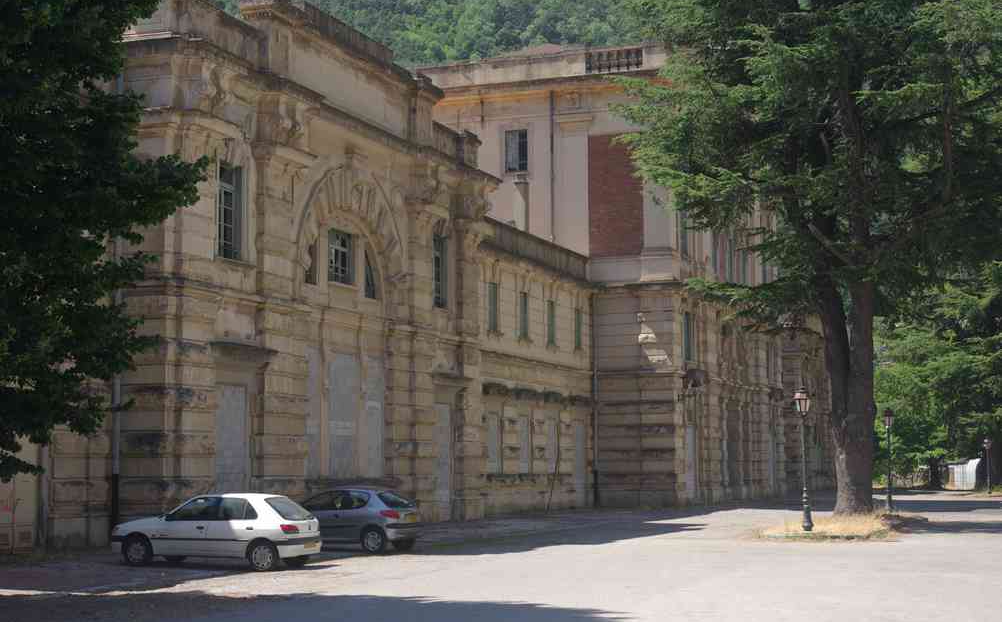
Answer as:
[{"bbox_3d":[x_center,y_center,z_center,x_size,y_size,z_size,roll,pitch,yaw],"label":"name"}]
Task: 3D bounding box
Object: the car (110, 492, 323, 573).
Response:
[{"bbox_3d":[-5.418,4.174,31.664,4.000,1.380,1.690,-1,-6,18],"label":"car"}]

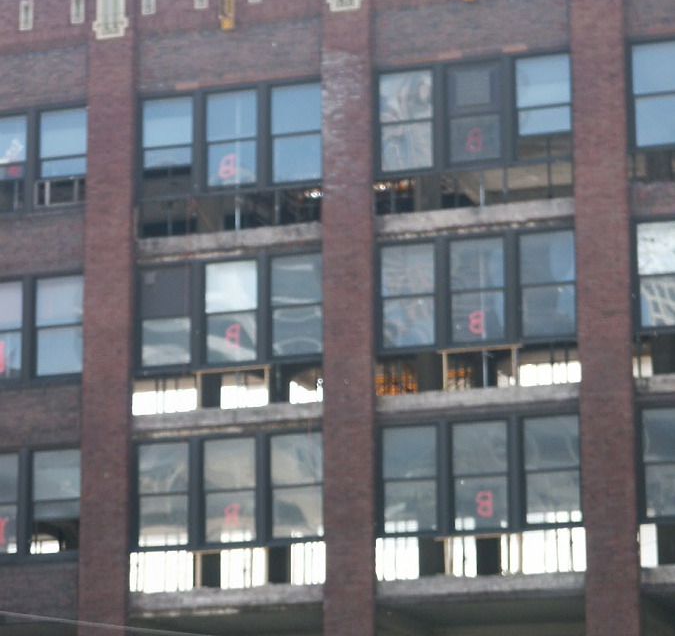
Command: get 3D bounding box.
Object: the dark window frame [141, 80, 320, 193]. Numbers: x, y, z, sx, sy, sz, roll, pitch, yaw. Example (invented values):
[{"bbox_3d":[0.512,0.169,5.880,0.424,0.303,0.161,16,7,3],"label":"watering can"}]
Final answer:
[{"bbox_3d":[-2.315,-3.863,59.561,4.280,2.310,0.200,-5,-14,18],"label":"dark window frame"}]

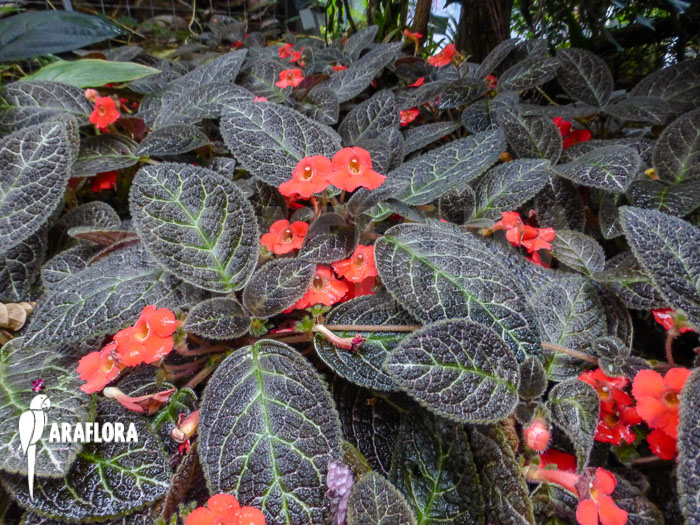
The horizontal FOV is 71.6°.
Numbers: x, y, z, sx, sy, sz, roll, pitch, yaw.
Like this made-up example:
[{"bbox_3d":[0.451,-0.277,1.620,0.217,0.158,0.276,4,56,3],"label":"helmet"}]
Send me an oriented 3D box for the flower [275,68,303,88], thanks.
[{"bbox_3d":[-0.062,-0.188,0.497,0.029,0.021,0.019,-1,7,-2],"label":"flower"}]

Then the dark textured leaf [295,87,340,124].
[{"bbox_3d":[-0.030,-0.142,0.443,0.049,0.009,0.036,38,55,23],"label":"dark textured leaf"}]

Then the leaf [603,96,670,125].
[{"bbox_3d":[0.274,-0.145,0.464,0.054,0.010,0.039,26,49,30],"label":"leaf"}]

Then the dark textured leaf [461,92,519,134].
[{"bbox_3d":[0.131,-0.136,0.451,0.055,0.013,0.074,5,52,4],"label":"dark textured leaf"}]

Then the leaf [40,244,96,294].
[{"bbox_3d":[-0.156,0.005,0.275,0.042,0.009,0.030,9,53,3],"label":"leaf"}]

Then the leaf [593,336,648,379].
[{"bbox_3d":[0.137,0.048,0.246,0.025,0.011,0.021,29,58,20],"label":"leaf"}]

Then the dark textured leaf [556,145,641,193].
[{"bbox_3d":[0.194,-0.073,0.378,0.054,0.013,0.062,-11,41,-4],"label":"dark textured leaf"}]

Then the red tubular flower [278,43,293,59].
[{"bbox_3d":[-0.112,-0.372,0.857,0.027,0.028,0.024,5,9,8],"label":"red tubular flower"}]

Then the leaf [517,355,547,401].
[{"bbox_3d":[0.091,0.058,0.241,0.013,0.021,0.006,6,-8,3],"label":"leaf"}]

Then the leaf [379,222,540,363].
[{"bbox_3d":[0.052,0.015,0.235,0.058,0.014,0.097,-36,63,-26],"label":"leaf"}]

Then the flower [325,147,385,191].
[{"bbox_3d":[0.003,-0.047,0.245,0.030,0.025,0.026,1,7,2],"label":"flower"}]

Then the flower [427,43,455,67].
[{"bbox_3d":[0.107,-0.232,0.554,0.030,0.024,0.031,-50,39,4],"label":"flower"}]

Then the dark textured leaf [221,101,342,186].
[{"bbox_3d":[-0.055,-0.095,0.363,0.106,0.017,0.069,39,63,16],"label":"dark textured leaf"}]

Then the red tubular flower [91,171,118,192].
[{"bbox_3d":[-0.210,-0.072,0.416,0.028,0.021,0.019,-2,15,-3],"label":"red tubular flower"}]

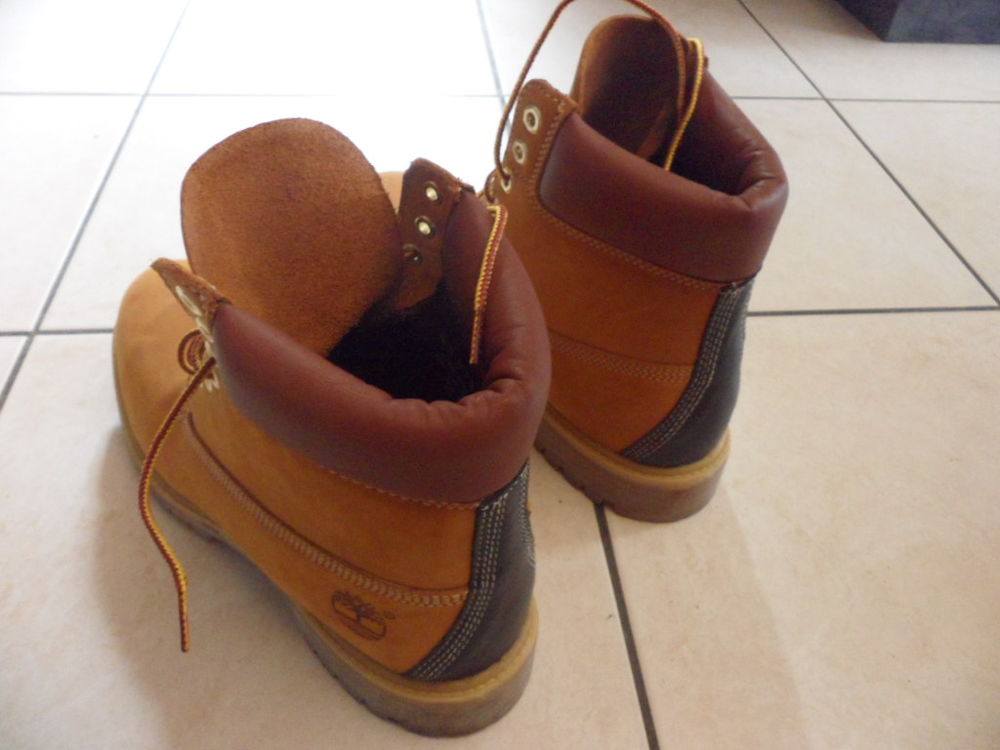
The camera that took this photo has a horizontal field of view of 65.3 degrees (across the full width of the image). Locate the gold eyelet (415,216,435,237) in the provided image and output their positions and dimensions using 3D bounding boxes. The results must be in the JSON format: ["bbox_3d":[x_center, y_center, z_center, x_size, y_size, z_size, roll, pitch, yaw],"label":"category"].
[{"bbox_3d":[-0.033,-0.065,0.342,0.011,0.011,0.004,34,54,26],"label":"gold eyelet"}]

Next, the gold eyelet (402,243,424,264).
[{"bbox_3d":[-0.040,-0.056,0.356,0.011,0.011,0.004,34,54,26],"label":"gold eyelet"}]

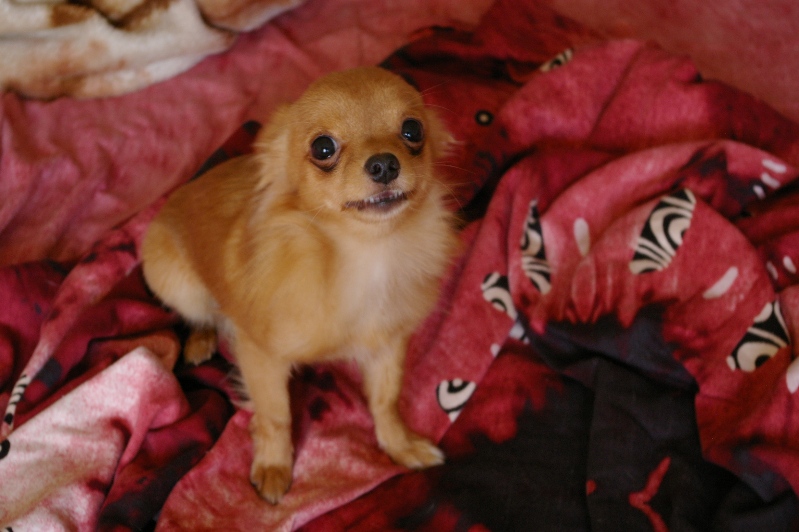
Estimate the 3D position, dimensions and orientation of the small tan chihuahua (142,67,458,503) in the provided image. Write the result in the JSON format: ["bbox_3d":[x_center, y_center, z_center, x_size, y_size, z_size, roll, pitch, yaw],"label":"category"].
[{"bbox_3d":[-0.075,-0.027,1.141,0.160,0.265,0.236,-18,40,-22],"label":"small tan chihuahua"}]

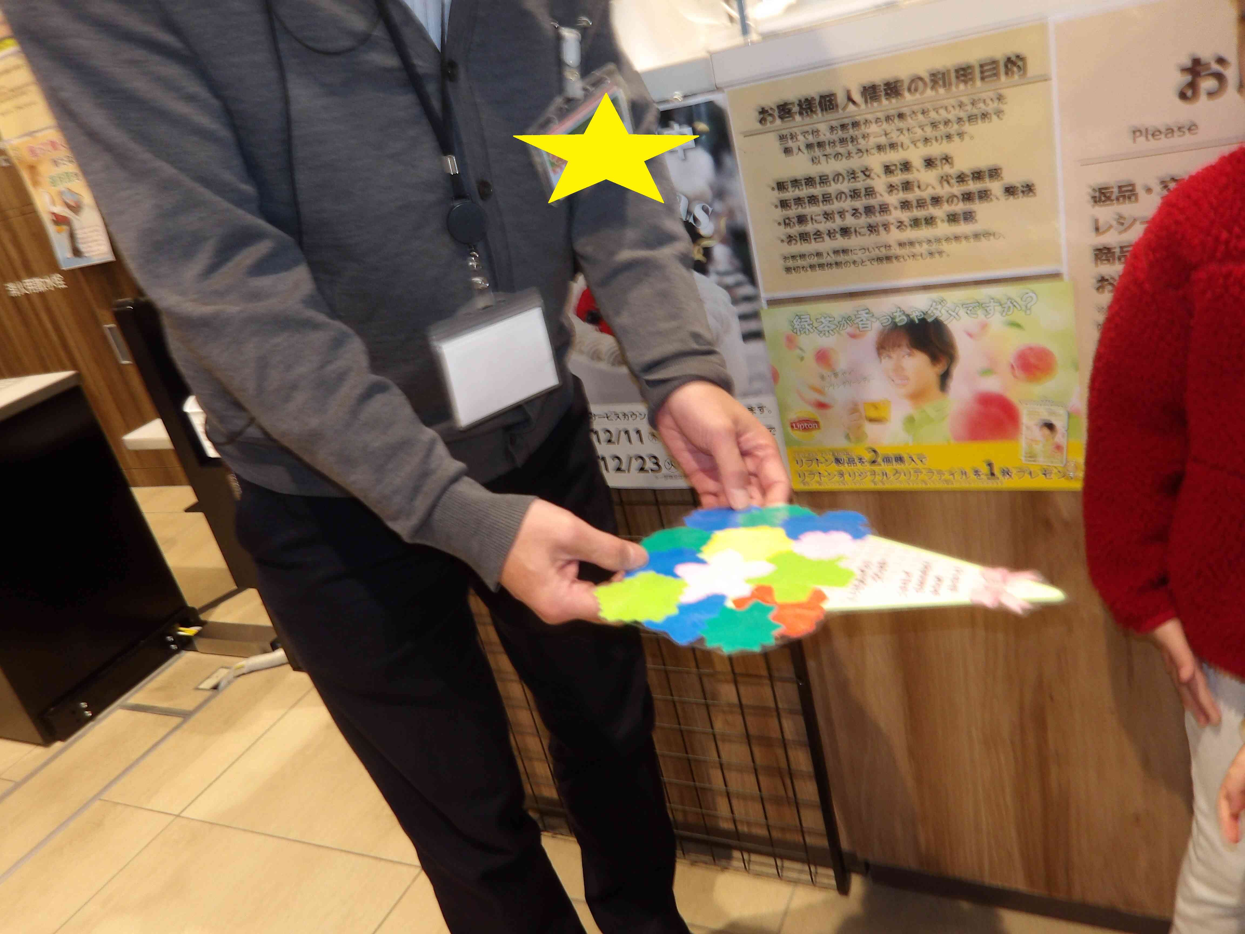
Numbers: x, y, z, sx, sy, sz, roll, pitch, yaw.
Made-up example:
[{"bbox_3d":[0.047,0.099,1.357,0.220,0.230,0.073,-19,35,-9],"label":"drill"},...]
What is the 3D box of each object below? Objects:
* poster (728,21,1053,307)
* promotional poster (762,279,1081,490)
[{"bbox_3d":[0.251,-0.270,0.910,0.291,0.213,0.015,-1,25,29],"label":"poster"},{"bbox_3d":[0.301,-0.071,0.992,0.300,0.212,0.012,-1,25,29],"label":"promotional poster"}]

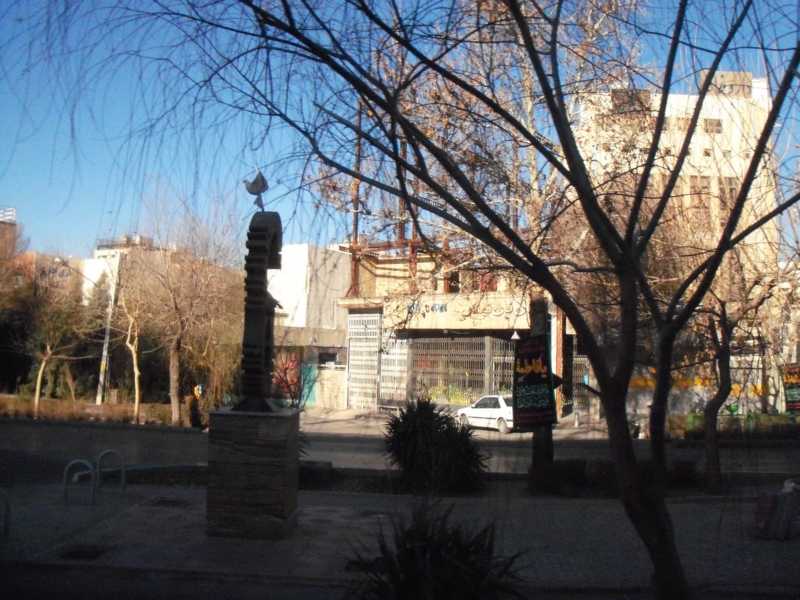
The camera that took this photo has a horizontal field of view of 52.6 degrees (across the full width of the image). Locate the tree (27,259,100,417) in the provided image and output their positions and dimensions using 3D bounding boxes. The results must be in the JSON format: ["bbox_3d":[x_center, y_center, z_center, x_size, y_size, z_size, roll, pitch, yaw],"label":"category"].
[{"bbox_3d":[-15.947,1.737,38.335,3.402,7.438,3.232,1,-5,0],"label":"tree"}]

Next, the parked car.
[{"bbox_3d":[3.980,4.520,32.400,1.610,1.450,3.950,4,-6,-33],"label":"parked car"}]

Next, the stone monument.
[{"bbox_3d":[-2.162,0.793,12.419,1.208,5.402,0.950,0,-5,4],"label":"stone monument"}]

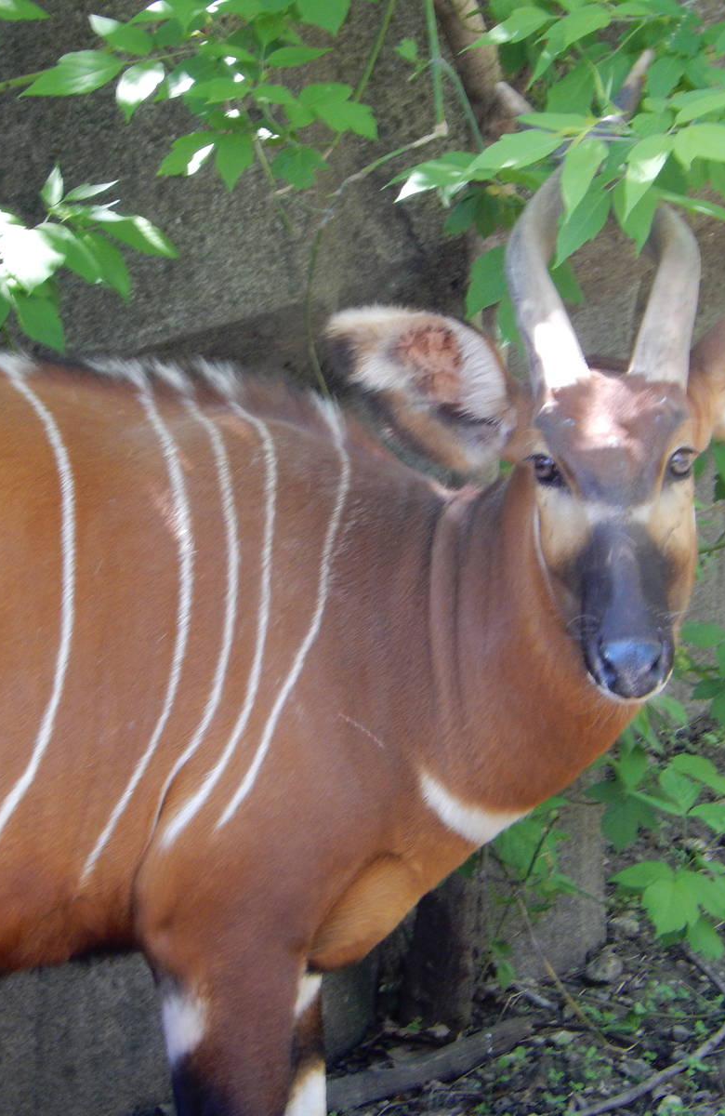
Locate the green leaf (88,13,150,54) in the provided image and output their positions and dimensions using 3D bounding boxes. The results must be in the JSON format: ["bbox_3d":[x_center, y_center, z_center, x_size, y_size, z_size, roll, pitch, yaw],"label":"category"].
[{"bbox_3d":[-0.249,-0.538,11.800,0.065,0.041,0.030,0,9,0],"label":"green leaf"}]

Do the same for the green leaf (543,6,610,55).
[{"bbox_3d":[0.218,-0.538,11.700,0.083,0.016,0.043,-28,49,-15],"label":"green leaf"}]

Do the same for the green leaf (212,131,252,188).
[{"bbox_3d":[-0.138,-0.423,12.200,0.040,0.069,0.015,-5,-24,-3],"label":"green leaf"}]

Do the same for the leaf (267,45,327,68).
[{"bbox_3d":[-0.070,-0.533,12.200,0.069,0.015,0.037,-9,28,17],"label":"leaf"}]

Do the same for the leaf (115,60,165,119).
[{"bbox_3d":[-0.244,-0.512,12.600,0.045,0.082,0.014,24,-27,13],"label":"leaf"}]

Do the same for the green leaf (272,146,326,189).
[{"bbox_3d":[-0.070,-0.432,12.700,0.052,0.054,0.014,-16,-22,-7],"label":"green leaf"}]

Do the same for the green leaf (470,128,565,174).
[{"bbox_3d":[0.158,-0.416,11.800,0.112,0.014,0.043,-23,53,-18],"label":"green leaf"}]

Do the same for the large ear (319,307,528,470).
[{"bbox_3d":[0.063,-0.167,11.450,0.202,0.168,0.090,1,9,9],"label":"large ear"}]

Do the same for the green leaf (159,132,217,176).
[{"bbox_3d":[-0.179,-0.415,11.800,0.061,0.047,0.030,0,9,0],"label":"green leaf"}]

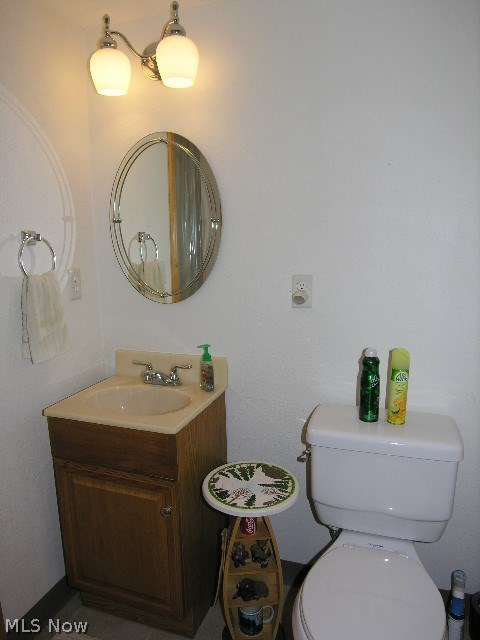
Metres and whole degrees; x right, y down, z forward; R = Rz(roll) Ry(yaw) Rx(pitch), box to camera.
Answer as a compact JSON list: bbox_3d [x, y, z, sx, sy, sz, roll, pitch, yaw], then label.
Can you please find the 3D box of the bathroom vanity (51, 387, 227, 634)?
[{"bbox_3d":[-0.339,0.684,1.670,0.468,0.784,0.425,2,11,19],"label":"bathroom vanity"}]

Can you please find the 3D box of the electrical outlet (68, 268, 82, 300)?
[{"bbox_3d":[-0.623,-0.134,1.688,0.010,0.115,0.071,2,11,19],"label":"electrical outlet"}]

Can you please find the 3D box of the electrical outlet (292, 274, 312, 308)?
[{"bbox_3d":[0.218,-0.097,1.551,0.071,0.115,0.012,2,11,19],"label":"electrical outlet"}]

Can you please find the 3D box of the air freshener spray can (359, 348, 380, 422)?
[{"bbox_3d":[0.423,0.209,1.431,0.060,0.236,0.060,-1,10,0],"label":"air freshener spray can"}]

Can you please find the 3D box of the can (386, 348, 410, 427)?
[{"bbox_3d":[0.503,0.210,1.406,0.058,0.239,0.058,0,10,6],"label":"can"}]

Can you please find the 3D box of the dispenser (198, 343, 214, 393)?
[{"bbox_3d":[-0.124,0.177,1.648,0.058,0.172,0.053,-4,10,-15],"label":"dispenser"}]

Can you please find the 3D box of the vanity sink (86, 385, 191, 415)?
[{"bbox_3d":[-0.361,0.343,1.590,0.390,0.130,0.268,2,11,19],"label":"vanity sink"}]

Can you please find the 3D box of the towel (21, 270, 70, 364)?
[{"bbox_3d":[-0.652,-0.011,1.493,0.058,0.292,0.185,2,11,19],"label":"towel"}]

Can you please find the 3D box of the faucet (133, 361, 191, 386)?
[{"bbox_3d":[-0.311,0.214,1.708,0.260,0.085,0.105,2,11,19],"label":"faucet"}]

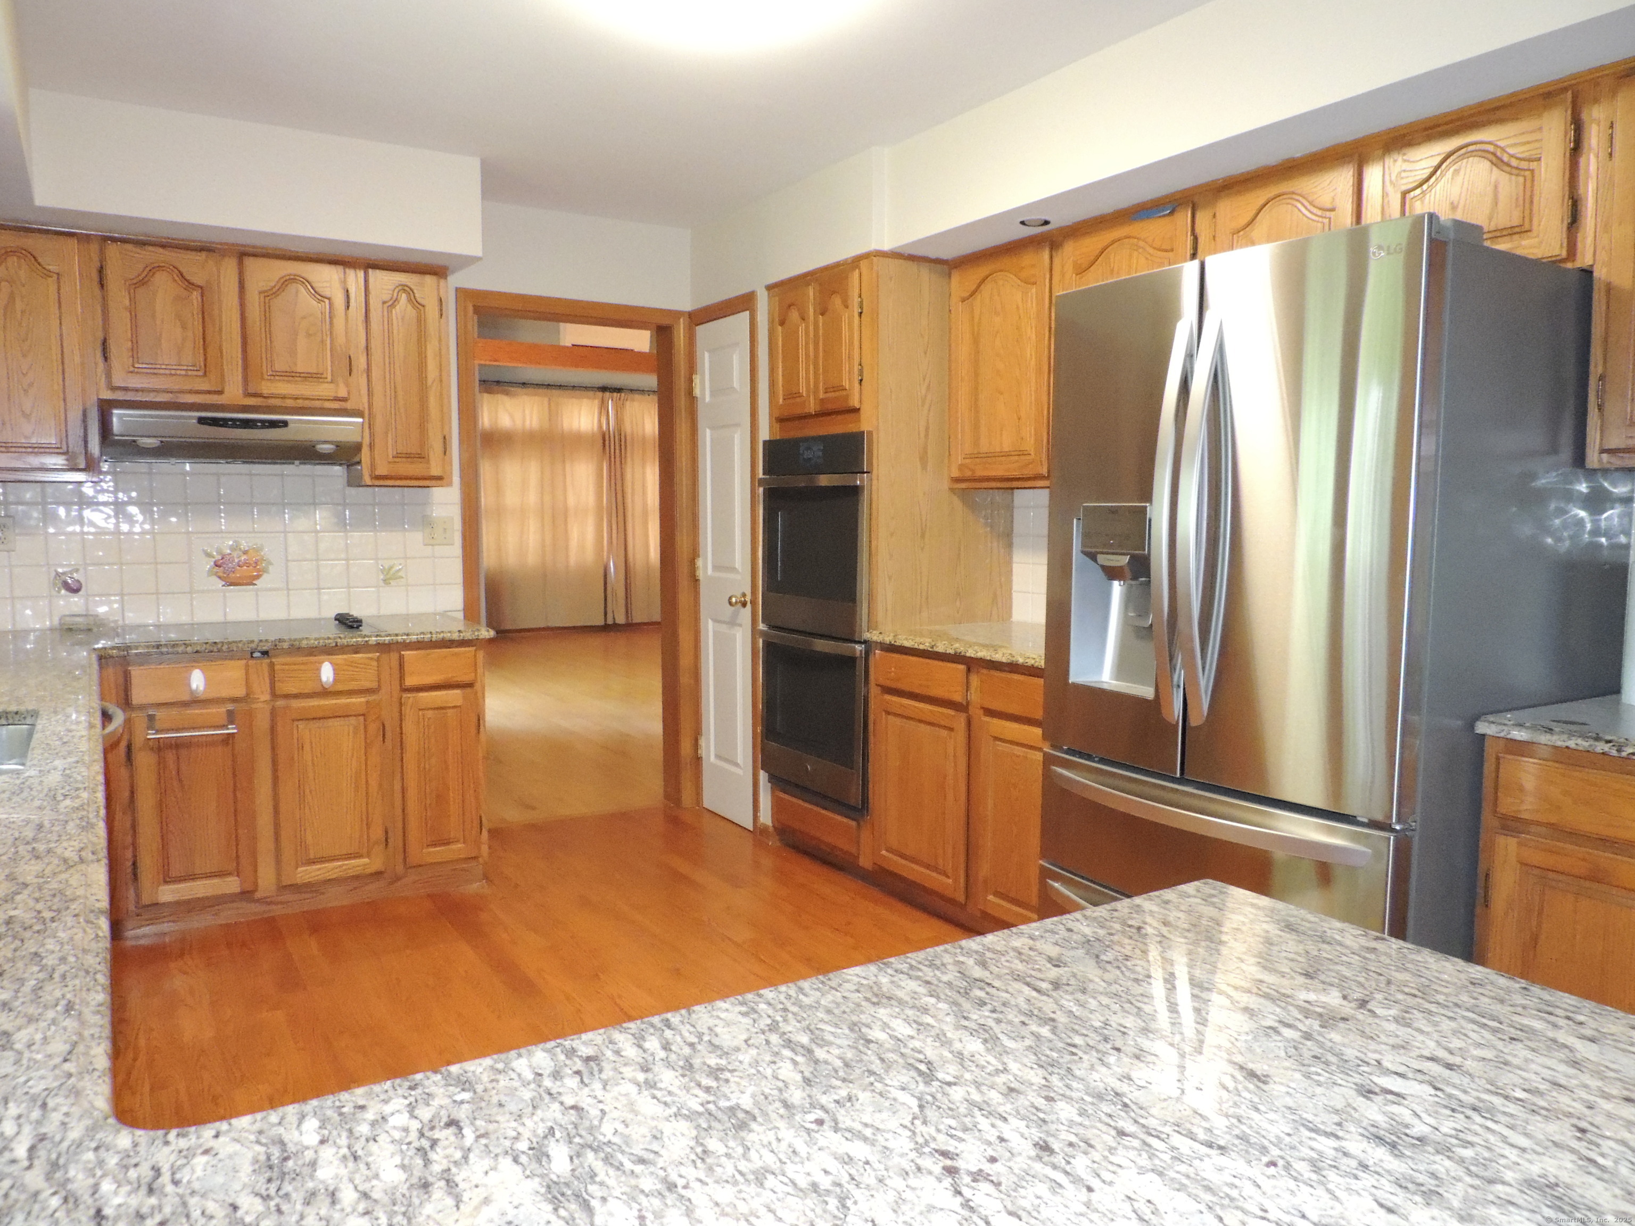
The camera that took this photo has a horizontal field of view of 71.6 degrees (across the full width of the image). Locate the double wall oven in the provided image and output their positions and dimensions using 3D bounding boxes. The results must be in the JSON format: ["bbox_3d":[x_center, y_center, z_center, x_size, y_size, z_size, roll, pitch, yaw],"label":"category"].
[{"bbox_3d":[0.204,0.005,4.145,0.635,1.264,0.691,-3,6,-32],"label":"double wall oven"}]

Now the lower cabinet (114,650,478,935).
[{"bbox_3d":[-1.746,0.510,3.875,1.079,0.867,0.605,-3,6,-29],"label":"lower cabinet"}]

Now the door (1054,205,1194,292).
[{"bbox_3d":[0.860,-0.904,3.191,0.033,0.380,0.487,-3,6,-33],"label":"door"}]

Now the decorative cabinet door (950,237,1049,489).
[{"bbox_3d":[0.589,-0.790,3.656,0.025,0.702,0.488,-3,6,-31],"label":"decorative cabinet door"}]

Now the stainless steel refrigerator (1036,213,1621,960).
[{"bbox_3d":[1.108,0.160,2.601,0.842,1.799,0.902,-3,6,-32],"label":"stainless steel refrigerator"}]

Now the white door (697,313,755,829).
[{"bbox_3d":[-0.373,-0.171,4.717,0.040,2.066,0.454,-3,6,-32],"label":"white door"}]

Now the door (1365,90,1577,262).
[{"bbox_3d":[1.350,-0.863,2.365,0.025,0.319,0.405,-3,6,-32],"label":"door"}]

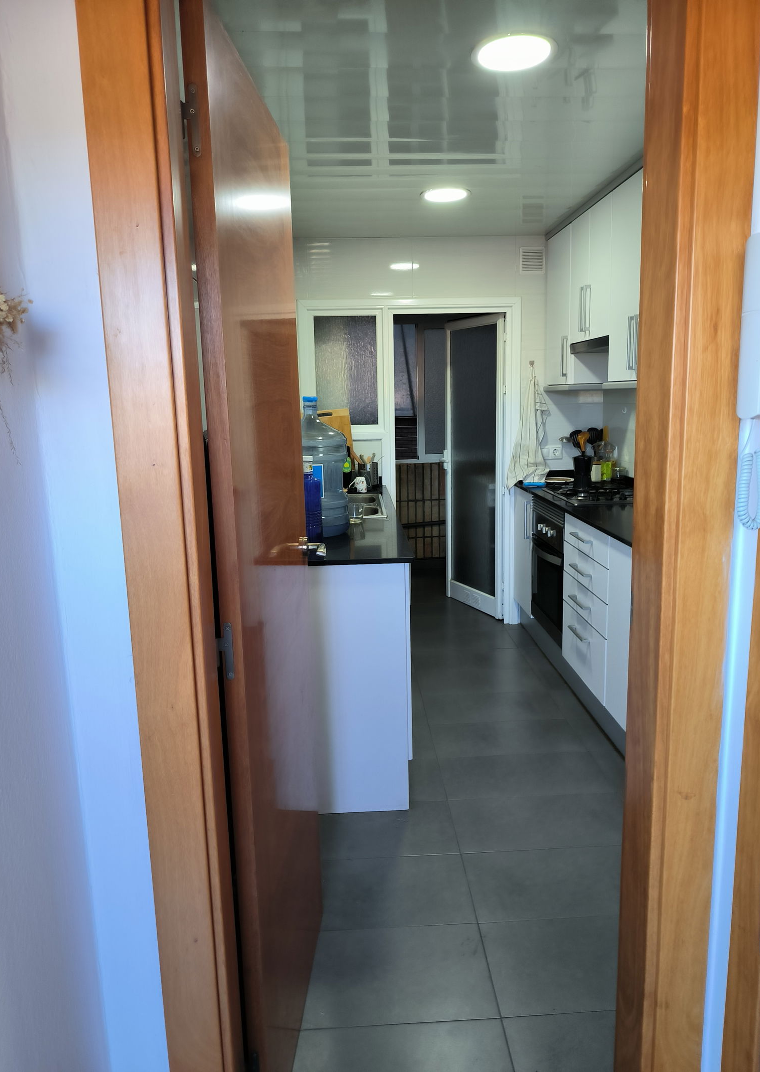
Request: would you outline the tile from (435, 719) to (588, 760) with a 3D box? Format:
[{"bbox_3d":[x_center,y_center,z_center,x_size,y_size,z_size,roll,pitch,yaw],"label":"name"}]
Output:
[{"bbox_3d":[0.509,0.824,3.015,0.598,0.010,0.304,-2,10,-2],"label":"tile"}]

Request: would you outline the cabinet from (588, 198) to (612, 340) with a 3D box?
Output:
[{"bbox_3d":[1.176,-1.224,3.418,0.350,0.598,0.290,-2,10,-2],"label":"cabinet"}]

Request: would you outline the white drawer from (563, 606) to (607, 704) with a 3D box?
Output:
[{"bbox_3d":[1.110,0.477,3.230,0.467,0.275,0.588,-2,11,-2],"label":"white drawer"}]

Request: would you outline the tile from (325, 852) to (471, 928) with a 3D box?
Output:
[{"bbox_3d":[-0.044,1.025,2.131,0.600,0.010,0.308,-2,11,-2],"label":"tile"}]

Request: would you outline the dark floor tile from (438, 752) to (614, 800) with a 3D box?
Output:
[{"bbox_3d":[0.522,0.878,2.716,0.598,0.010,0.304,-2,10,-2],"label":"dark floor tile"}]

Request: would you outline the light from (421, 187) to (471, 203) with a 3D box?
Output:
[{"bbox_3d":[0.297,-1.551,3.367,0.224,0.030,0.224,-2,10,-2],"label":"light"}]

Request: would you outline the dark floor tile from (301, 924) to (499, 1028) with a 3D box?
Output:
[{"bbox_3d":[-0.030,1.081,1.828,0.600,0.010,0.308,-2,11,-2],"label":"dark floor tile"}]

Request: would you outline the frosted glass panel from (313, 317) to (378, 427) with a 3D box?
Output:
[{"bbox_3d":[-0.192,-0.943,4.257,0.354,0.604,0.015,-2,11,-2],"label":"frosted glass panel"}]

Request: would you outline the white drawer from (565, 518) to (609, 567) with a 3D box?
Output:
[{"bbox_3d":[1.096,0.006,3.163,0.510,0.131,0.595,-2,10,-2],"label":"white drawer"}]

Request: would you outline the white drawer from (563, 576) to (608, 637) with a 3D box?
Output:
[{"bbox_3d":[1.105,0.273,3.193,0.467,0.139,0.585,-2,11,-2],"label":"white drawer"}]

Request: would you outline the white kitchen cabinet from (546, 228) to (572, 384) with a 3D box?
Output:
[{"bbox_3d":[1.132,-1.223,3.998,0.345,0.784,0.417,-2,11,-2],"label":"white kitchen cabinet"}]

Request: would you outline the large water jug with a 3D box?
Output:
[{"bbox_3d":[-0.252,-0.264,2.815,0.270,0.507,0.270,-2,10,-2],"label":"large water jug"}]

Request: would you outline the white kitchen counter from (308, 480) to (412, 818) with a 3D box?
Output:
[{"bbox_3d":[-0.241,0.318,3.456,0.630,0.865,2.120,-2,10,-2],"label":"white kitchen counter"}]

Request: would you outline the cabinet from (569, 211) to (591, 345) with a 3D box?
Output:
[{"bbox_3d":[1.145,-1.252,3.630,0.345,0.585,0.295,-2,11,-2],"label":"cabinet"}]

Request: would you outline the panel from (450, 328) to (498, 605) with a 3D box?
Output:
[{"bbox_3d":[0.586,-0.468,4.732,0.015,1.664,0.538,-6,12,-25],"label":"panel"}]

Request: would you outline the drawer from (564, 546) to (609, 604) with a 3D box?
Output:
[{"bbox_3d":[1.102,0.136,3.167,0.467,0.141,0.585,-2,11,-2],"label":"drawer"}]

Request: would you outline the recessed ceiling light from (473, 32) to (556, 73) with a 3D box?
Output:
[{"bbox_3d":[0.355,-1.301,1.996,0.224,0.030,0.224,-2,10,-2],"label":"recessed ceiling light"}]

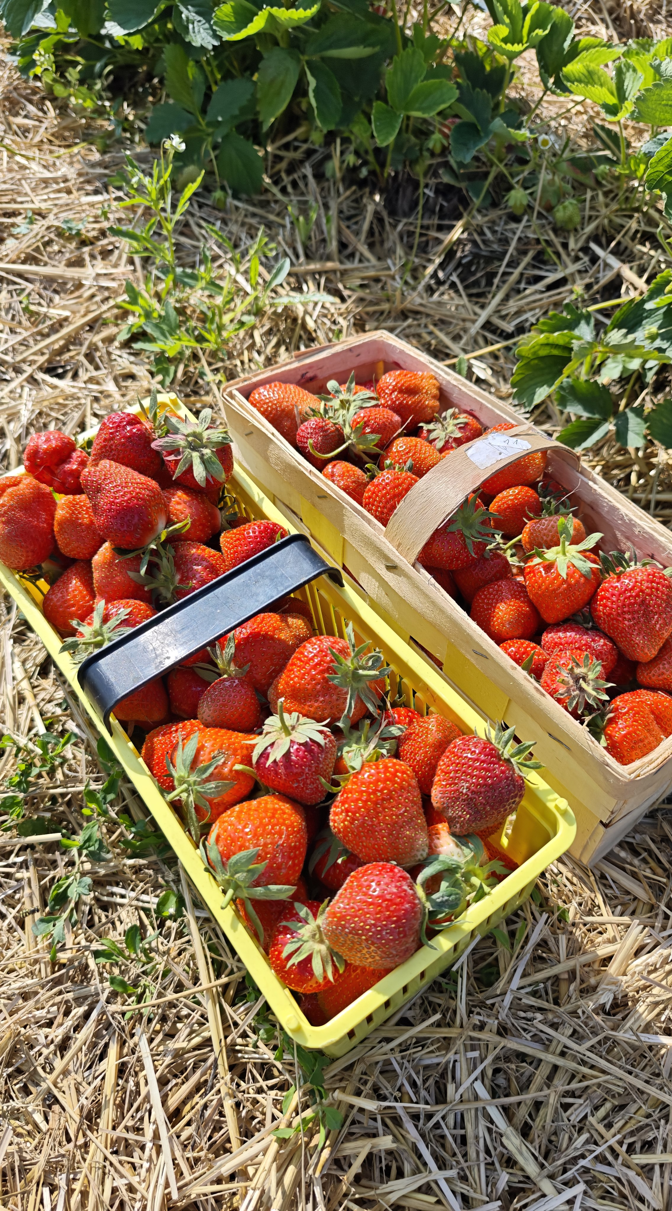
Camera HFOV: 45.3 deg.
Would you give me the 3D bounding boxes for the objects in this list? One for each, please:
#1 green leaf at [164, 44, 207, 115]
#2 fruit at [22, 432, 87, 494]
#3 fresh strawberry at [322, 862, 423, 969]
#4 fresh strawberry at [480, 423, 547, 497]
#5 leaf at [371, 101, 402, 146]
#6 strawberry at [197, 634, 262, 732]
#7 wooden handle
[{"bbox_3d":[-0.159,-0.554,0.848,0.050,0.075,0.020,-20,18,-14],"label":"green leaf"},{"bbox_3d":[-0.163,-0.083,0.468,0.038,0.035,0.035,-1,53,1],"label":"fruit"},{"bbox_3d":[0.015,0.127,0.329,0.044,0.042,0.043,-7,90,-25],"label":"fresh strawberry"},{"bbox_3d":[0.131,-0.107,0.594,0.046,0.042,0.042,-50,62,21],"label":"fresh strawberry"},{"bbox_3d":[0.052,-0.509,0.850,0.033,0.011,0.049,17,86,19],"label":"leaf"},{"bbox_3d":[-0.059,0.045,0.446,0.036,0.049,0.036,0,30,0],"label":"strawberry"},{"bbox_3d":[0.098,-0.077,0.510,0.151,0.058,0.029,-29,59,-25],"label":"wooden handle"}]

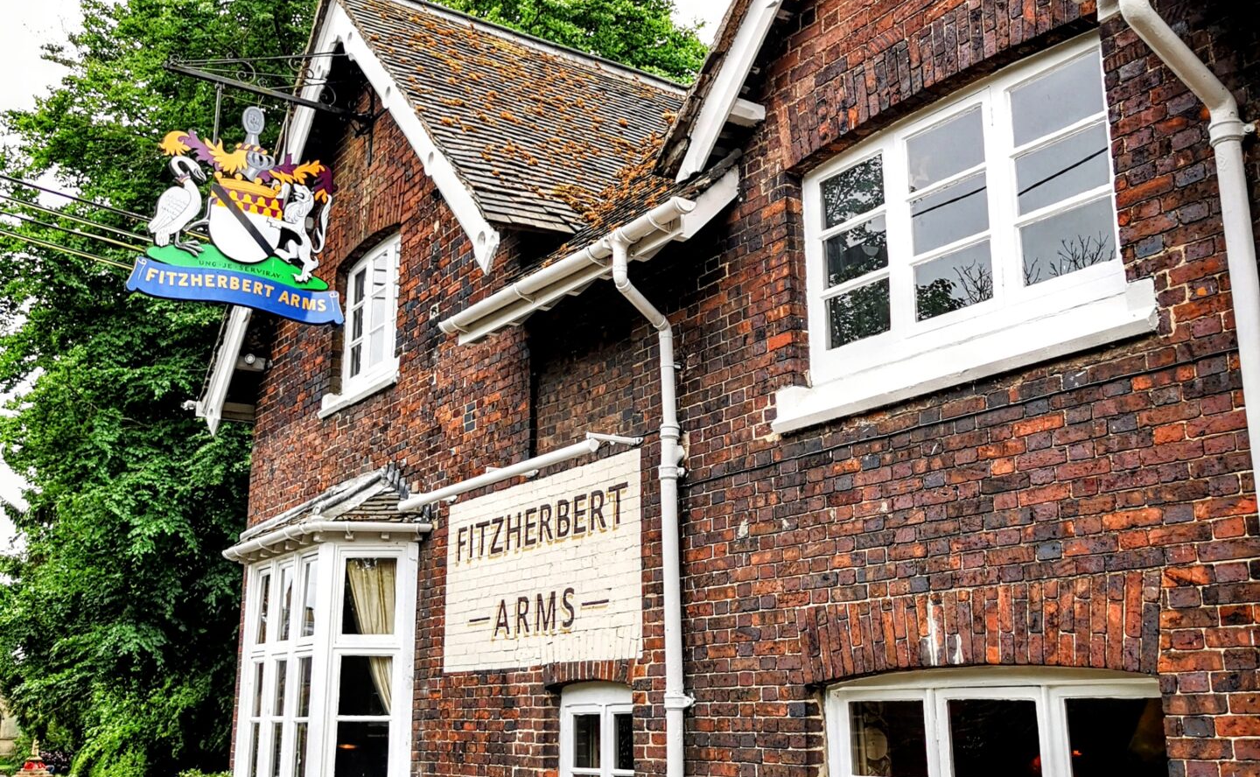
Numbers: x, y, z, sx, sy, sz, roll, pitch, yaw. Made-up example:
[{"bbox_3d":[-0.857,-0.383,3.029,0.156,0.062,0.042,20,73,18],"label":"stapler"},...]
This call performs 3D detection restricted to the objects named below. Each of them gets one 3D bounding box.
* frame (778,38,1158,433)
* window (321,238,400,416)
[{"bbox_3d":[1.355,-0.622,5.632,0.240,1.330,2.000,9,-17,-34],"label":"frame"},{"bbox_3d":[-2.072,-0.543,10.498,0.218,1.366,1.505,10,-17,-34],"label":"window"}]

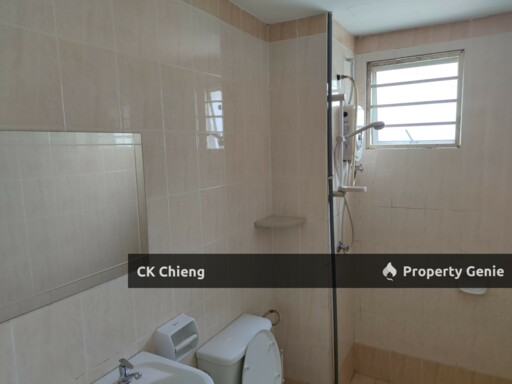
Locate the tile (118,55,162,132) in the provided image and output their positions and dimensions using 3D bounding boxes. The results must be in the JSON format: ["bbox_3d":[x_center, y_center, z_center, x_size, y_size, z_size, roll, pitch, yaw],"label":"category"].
[{"bbox_3d":[-0.410,-0.349,1.268,0.010,0.254,0.197,3,9,30],"label":"tile"}]

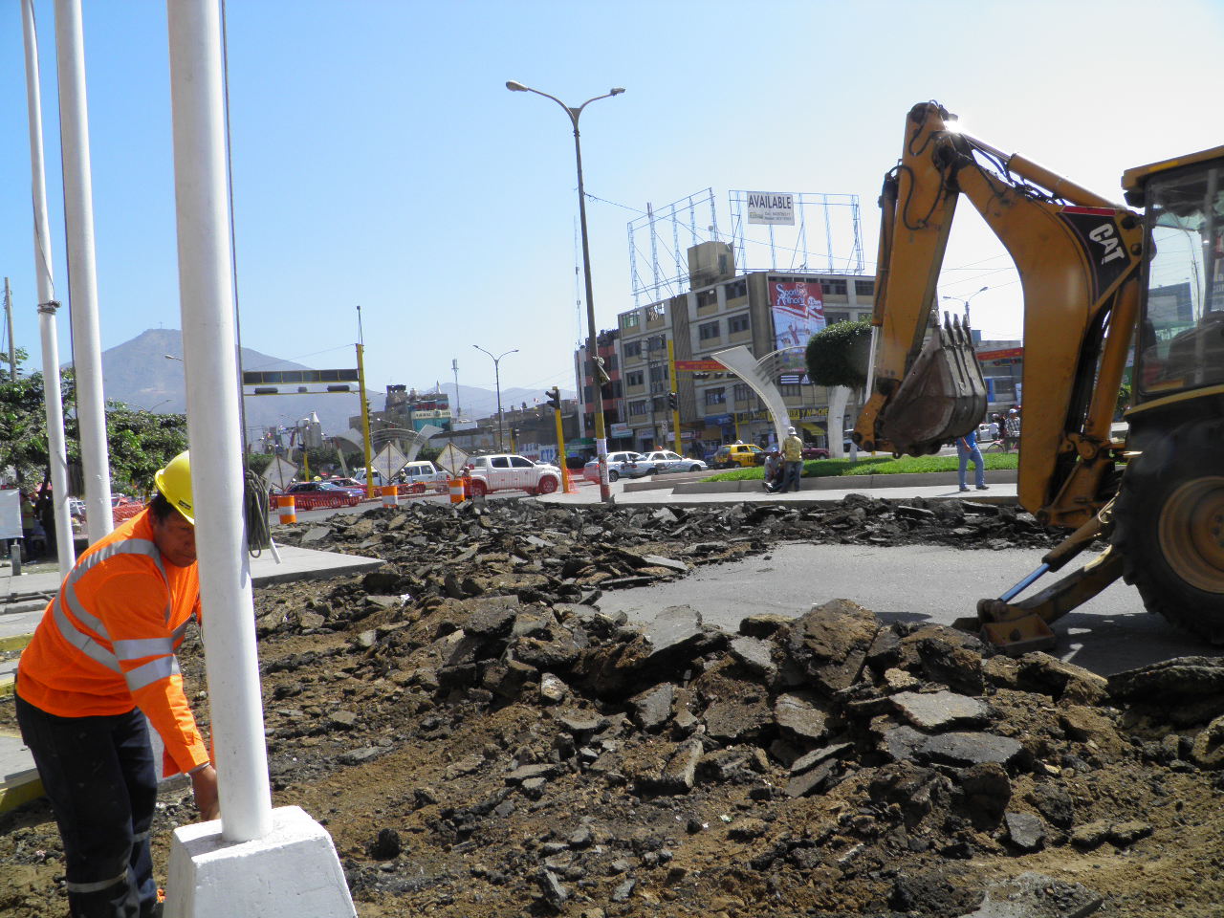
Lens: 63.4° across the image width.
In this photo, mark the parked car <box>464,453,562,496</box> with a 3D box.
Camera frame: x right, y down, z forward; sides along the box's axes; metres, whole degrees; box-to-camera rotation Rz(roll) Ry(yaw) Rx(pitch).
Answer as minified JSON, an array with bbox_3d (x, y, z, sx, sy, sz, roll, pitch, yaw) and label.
[{"bbox_3d":[-4.402,0.734,42.003,5.150,1.800,1.800,-5,0,-17],"label":"parked car"}]

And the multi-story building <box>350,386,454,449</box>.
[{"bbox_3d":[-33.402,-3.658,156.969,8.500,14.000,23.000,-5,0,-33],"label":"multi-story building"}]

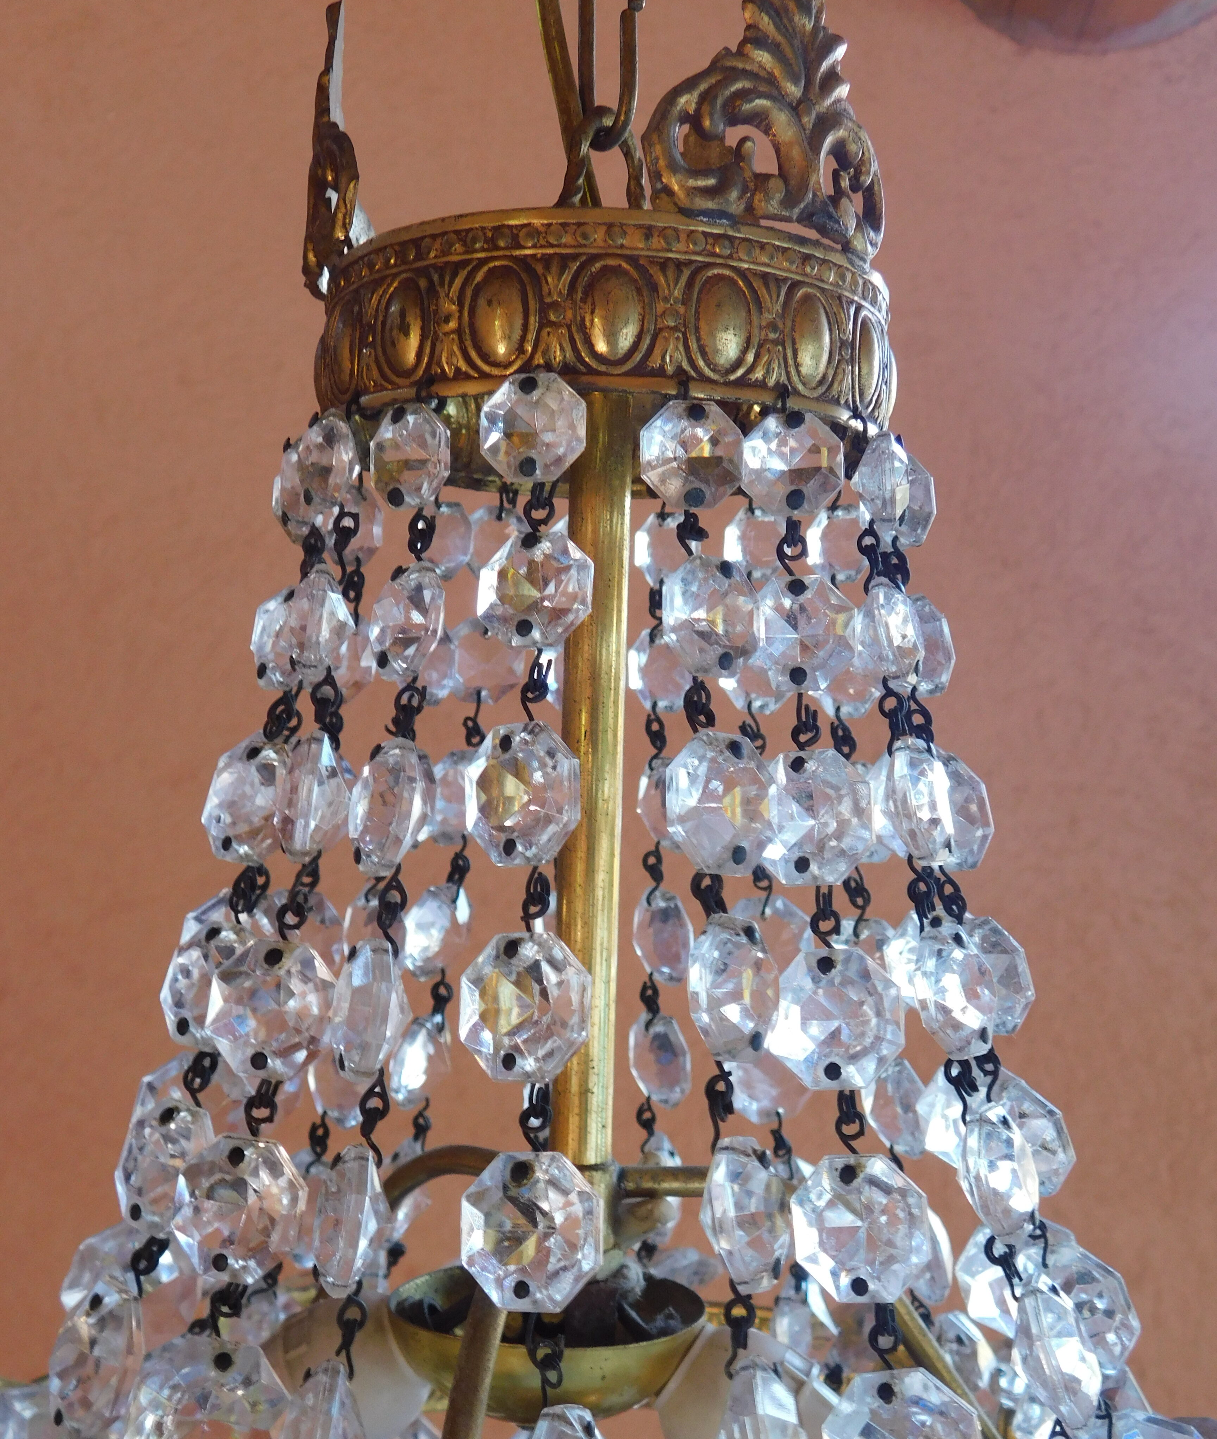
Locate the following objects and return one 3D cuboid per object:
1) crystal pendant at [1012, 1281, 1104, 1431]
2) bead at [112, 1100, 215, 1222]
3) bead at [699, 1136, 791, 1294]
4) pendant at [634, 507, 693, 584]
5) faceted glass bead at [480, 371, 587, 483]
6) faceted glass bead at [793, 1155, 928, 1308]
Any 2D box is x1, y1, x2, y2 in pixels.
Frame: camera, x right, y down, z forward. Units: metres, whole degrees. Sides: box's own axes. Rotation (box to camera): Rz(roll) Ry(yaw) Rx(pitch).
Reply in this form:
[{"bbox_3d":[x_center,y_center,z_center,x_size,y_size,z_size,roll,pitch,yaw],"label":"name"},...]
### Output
[{"bbox_3d":[0.063,0.090,0.238,0.009,0.020,0.020,-22,-25,19],"label":"crystal pendant"},{"bbox_3d":[-0.063,0.064,0.242,0.018,0.018,0.009,9,-10,40],"label":"bead"},{"bbox_3d":[0.017,0.061,0.207,0.009,0.019,0.018,-8,-13,25],"label":"bead"},{"bbox_3d":[0.012,-0.033,0.326,0.015,0.015,0.007,2,6,24],"label":"pendant"},{"bbox_3d":[-0.010,-0.040,0.230,0.015,0.015,0.007,3,10,13],"label":"faceted glass bead"},{"bbox_3d":[0.032,0.065,0.216,0.018,0.018,0.010,-10,-13,26],"label":"faceted glass bead"}]

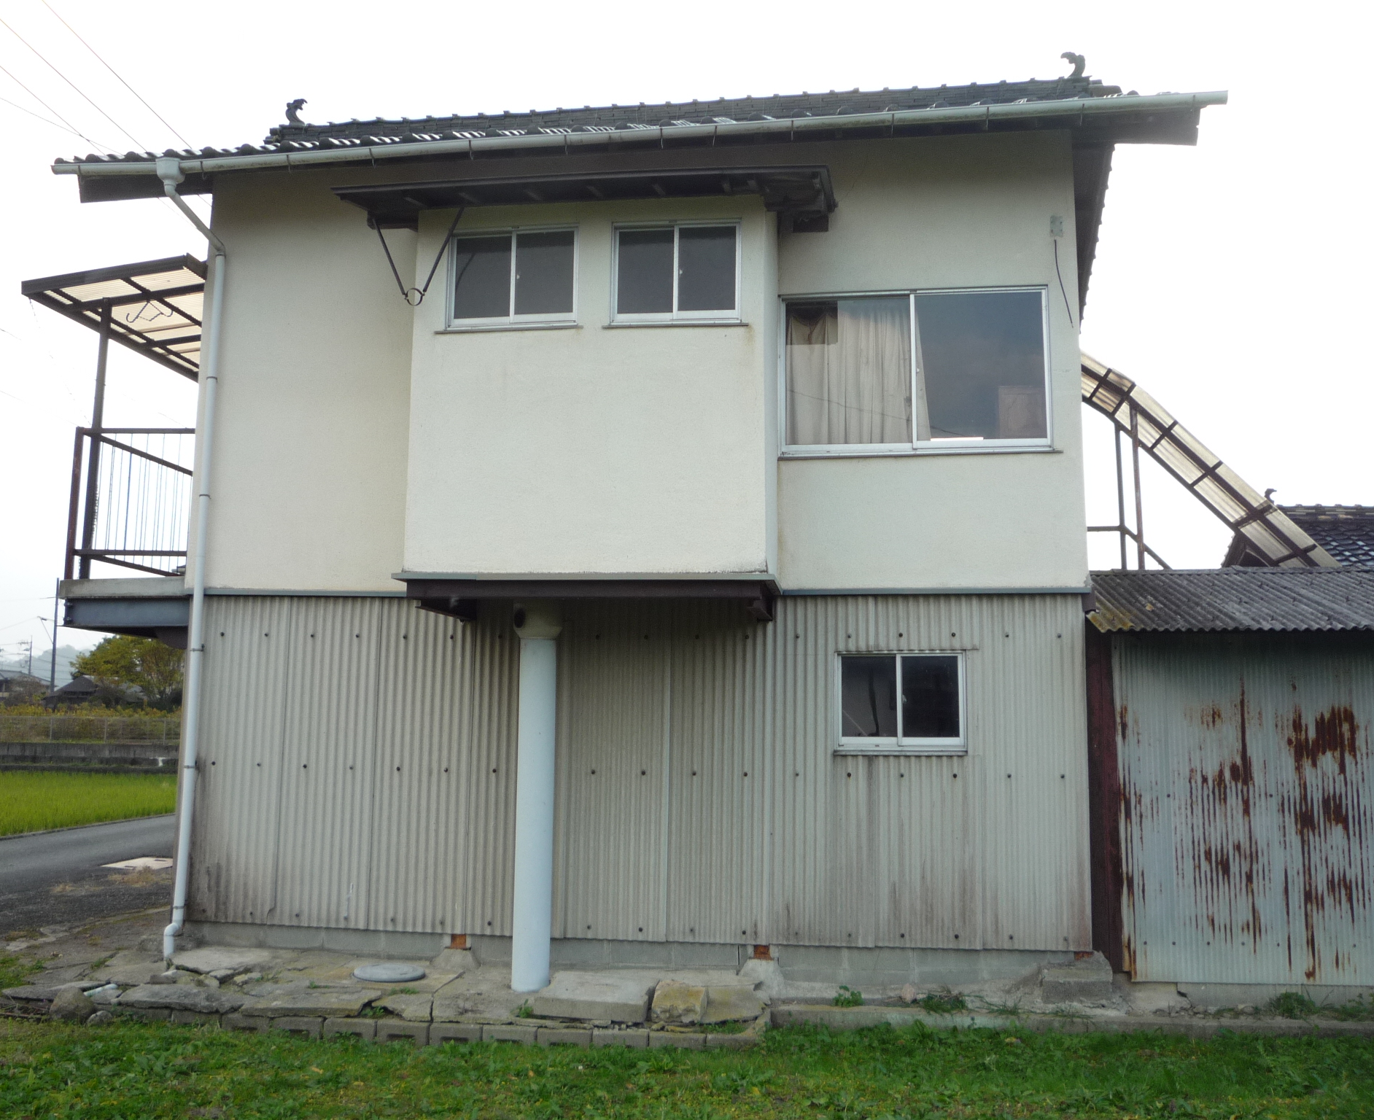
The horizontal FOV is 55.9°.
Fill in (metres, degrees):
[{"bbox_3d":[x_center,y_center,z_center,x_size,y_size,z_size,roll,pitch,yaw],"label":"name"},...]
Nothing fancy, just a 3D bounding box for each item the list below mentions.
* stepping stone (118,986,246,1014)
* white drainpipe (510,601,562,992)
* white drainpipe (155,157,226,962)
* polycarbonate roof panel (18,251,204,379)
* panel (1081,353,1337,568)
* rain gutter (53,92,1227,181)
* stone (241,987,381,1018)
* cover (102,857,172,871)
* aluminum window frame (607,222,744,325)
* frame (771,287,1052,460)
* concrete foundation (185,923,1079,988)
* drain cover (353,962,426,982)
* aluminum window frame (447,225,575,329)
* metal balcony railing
[{"bbox_3d":[-2.734,2.427,7.125,0.730,0.080,0.350,0,-8,8],"label":"stepping stone"},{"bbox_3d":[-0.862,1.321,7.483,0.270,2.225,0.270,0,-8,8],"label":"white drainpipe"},{"bbox_3d":[-3.352,-0.032,8.322,0.230,5.160,0.710,0,-8,8],"label":"white drainpipe"},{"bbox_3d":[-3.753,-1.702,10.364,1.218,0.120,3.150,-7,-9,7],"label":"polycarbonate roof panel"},{"bbox_3d":[4.564,-0.680,11.348,3.500,0.200,1.030,44,0,11],"label":"panel"},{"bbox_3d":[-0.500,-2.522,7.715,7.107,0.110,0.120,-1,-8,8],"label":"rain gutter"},{"bbox_3d":[-2.063,2.452,7.144,0.680,0.070,0.520,0,-8,8],"label":"stone"},{"bbox_3d":[-5.906,3.386,14.349,0.800,0.070,1.050,1,-8,-1],"label":"cover"},{"bbox_3d":[-0.059,-1.706,7.705,0.785,0.650,0.090,0,-8,8],"label":"aluminum window frame"},{"bbox_3d":[1.432,-1.190,8.199,1.695,1.075,0.100,0,-8,8],"label":"frame"},{"bbox_3d":[-0.439,2.453,8.070,5.630,0.230,0.250,0,-8,8],"label":"concrete foundation"},{"bbox_3d":[-1.768,2.443,7.664,0.430,0.045,0.430,0,-8,8],"label":"drain cover"},{"bbox_3d":[-1.044,-1.689,7.757,0.808,0.631,0.100,0,-8,8],"label":"aluminum window frame"},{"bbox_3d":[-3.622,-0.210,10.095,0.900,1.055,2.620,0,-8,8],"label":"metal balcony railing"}]

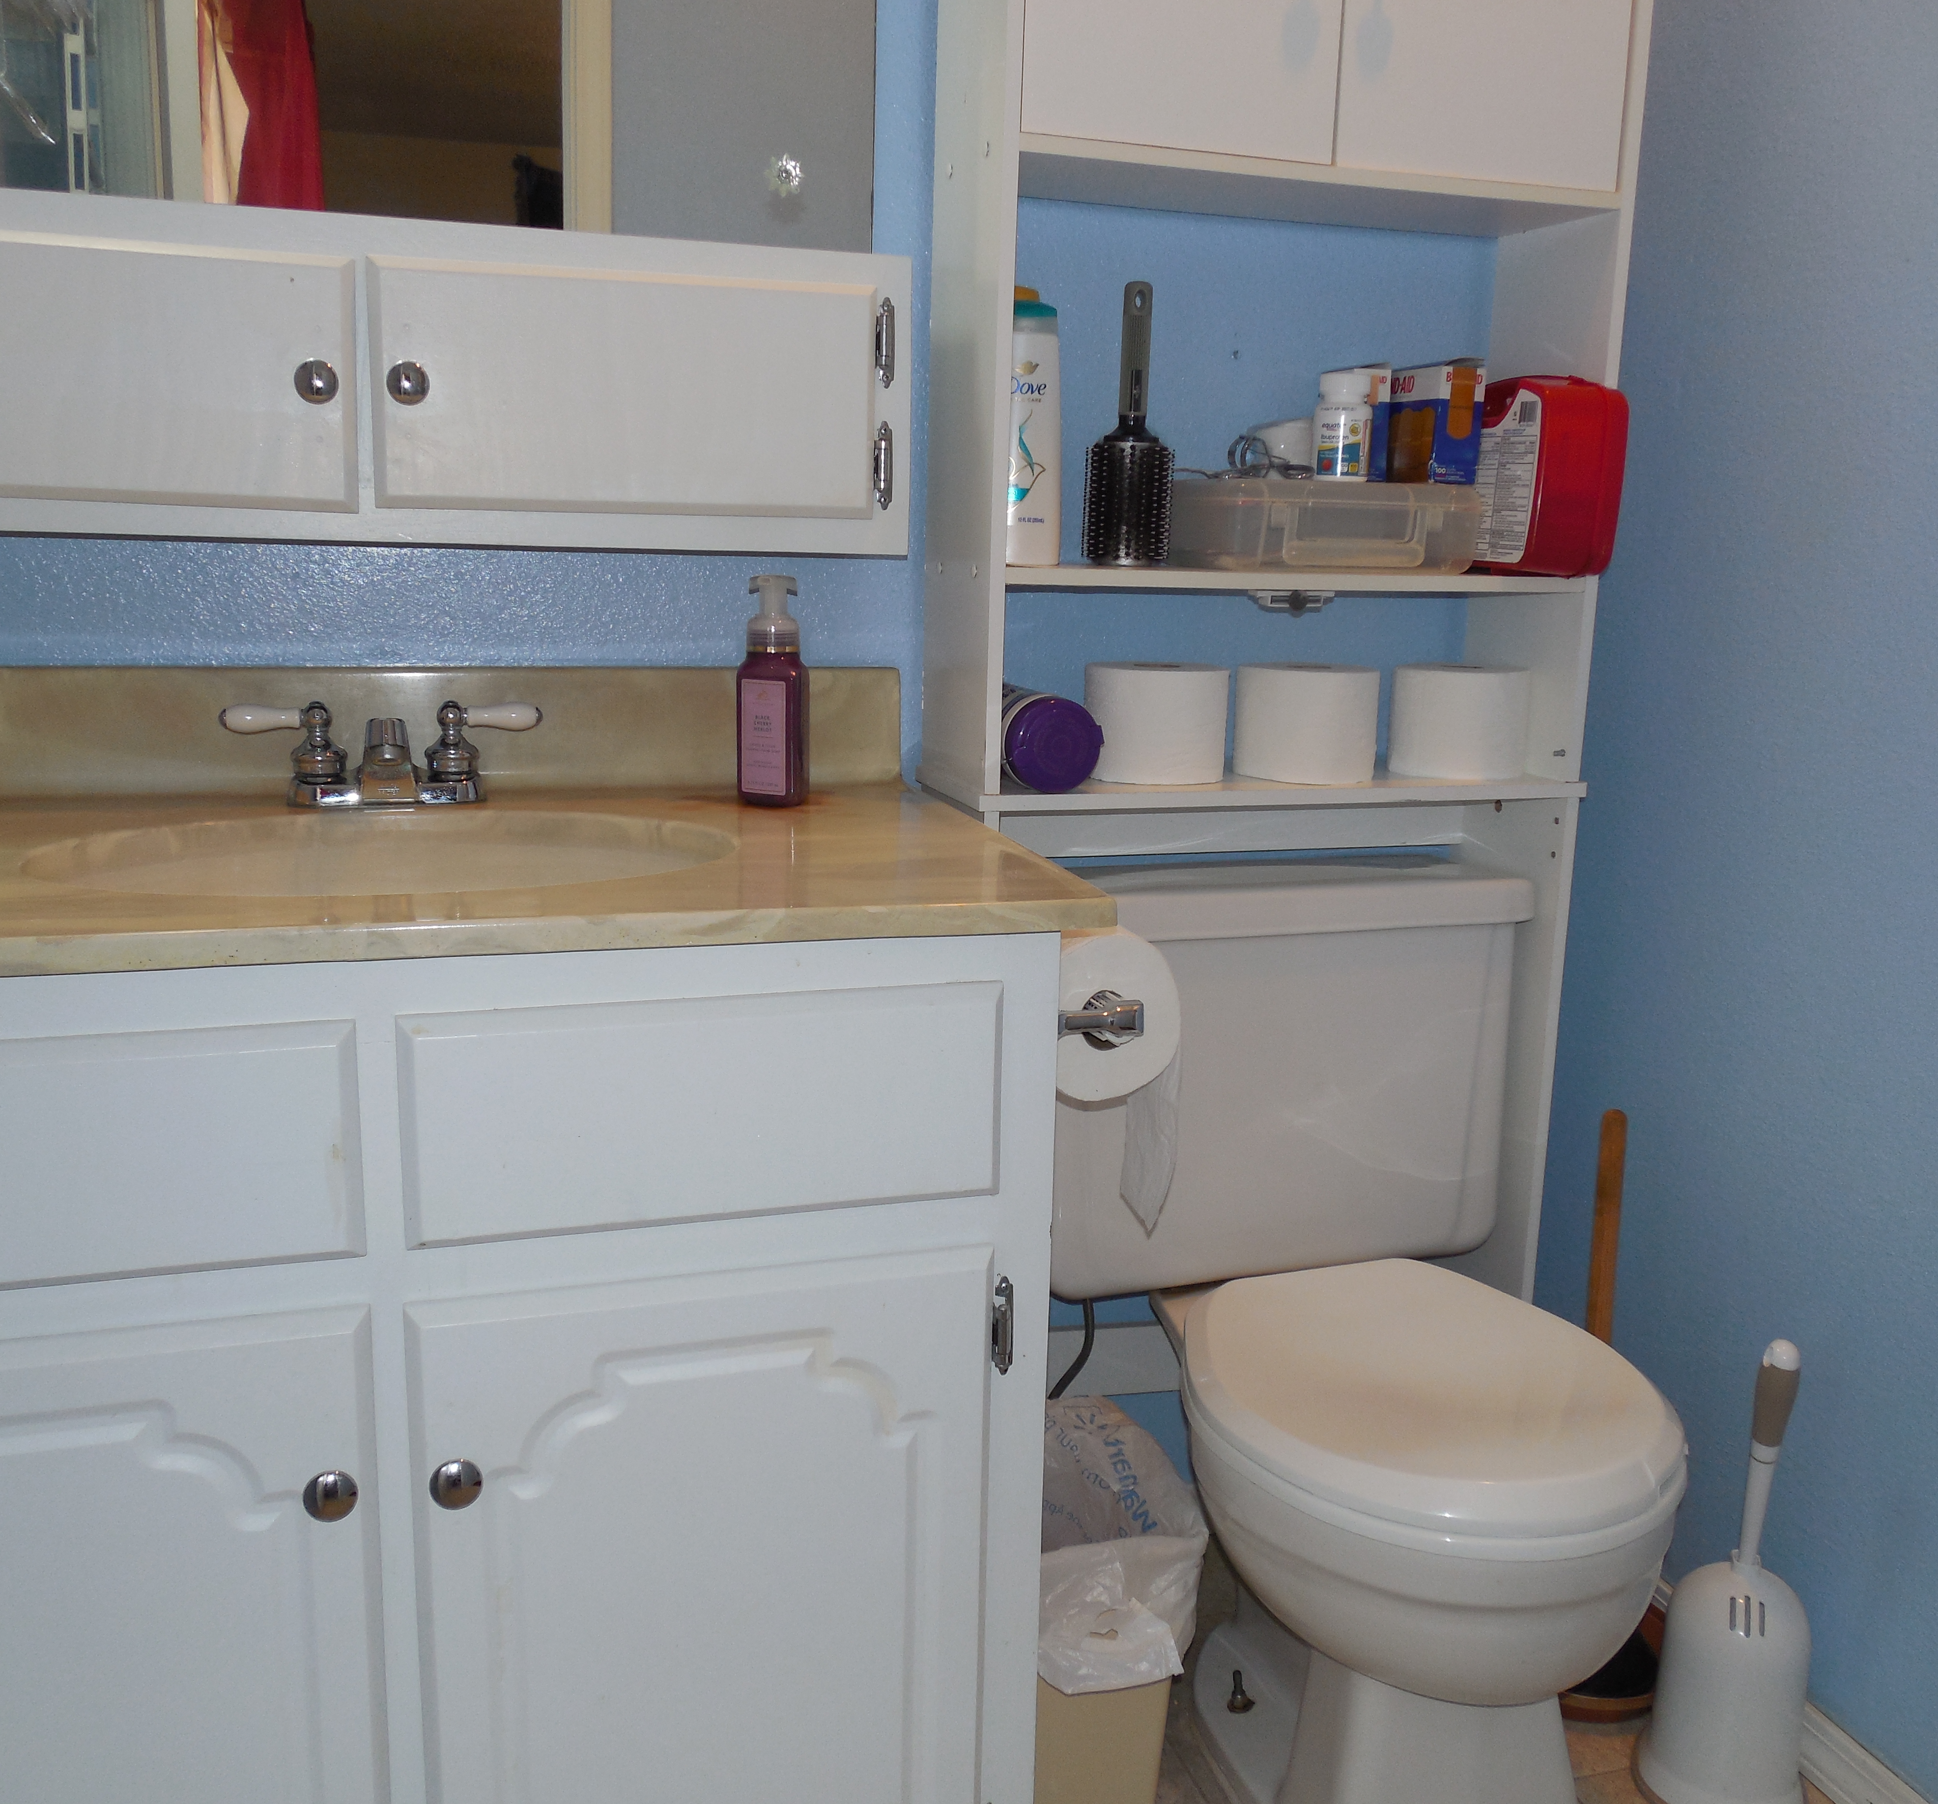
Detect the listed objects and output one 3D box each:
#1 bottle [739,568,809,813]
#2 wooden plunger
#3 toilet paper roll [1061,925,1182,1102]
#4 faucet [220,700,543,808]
[{"bbox_3d":[-0.162,-0.175,1.441,0.052,0.188,0.052,4,12,13],"label":"bottle"},{"bbox_3d":[0.563,0.448,1.571,0.158,0.544,0.158,-2,12,-17],"label":"wooden plunger"},{"bbox_3d":[0.081,0.072,1.272,0.116,0.116,0.100,-2,12,-17],"label":"toilet paper roll"},{"bbox_3d":[-0.456,-0.112,1.359,0.245,0.084,0.130,-2,12,-17],"label":"faucet"}]

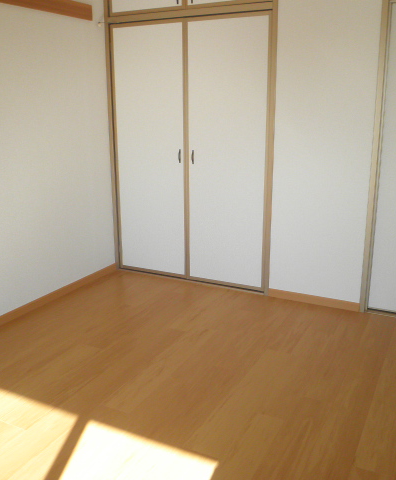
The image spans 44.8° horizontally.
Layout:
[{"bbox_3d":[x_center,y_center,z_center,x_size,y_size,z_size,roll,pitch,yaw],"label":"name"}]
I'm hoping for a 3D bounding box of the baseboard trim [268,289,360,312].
[{"bbox_3d":[0.760,0.390,3.164,0.603,0.060,0.016,8,17,26],"label":"baseboard trim"}]

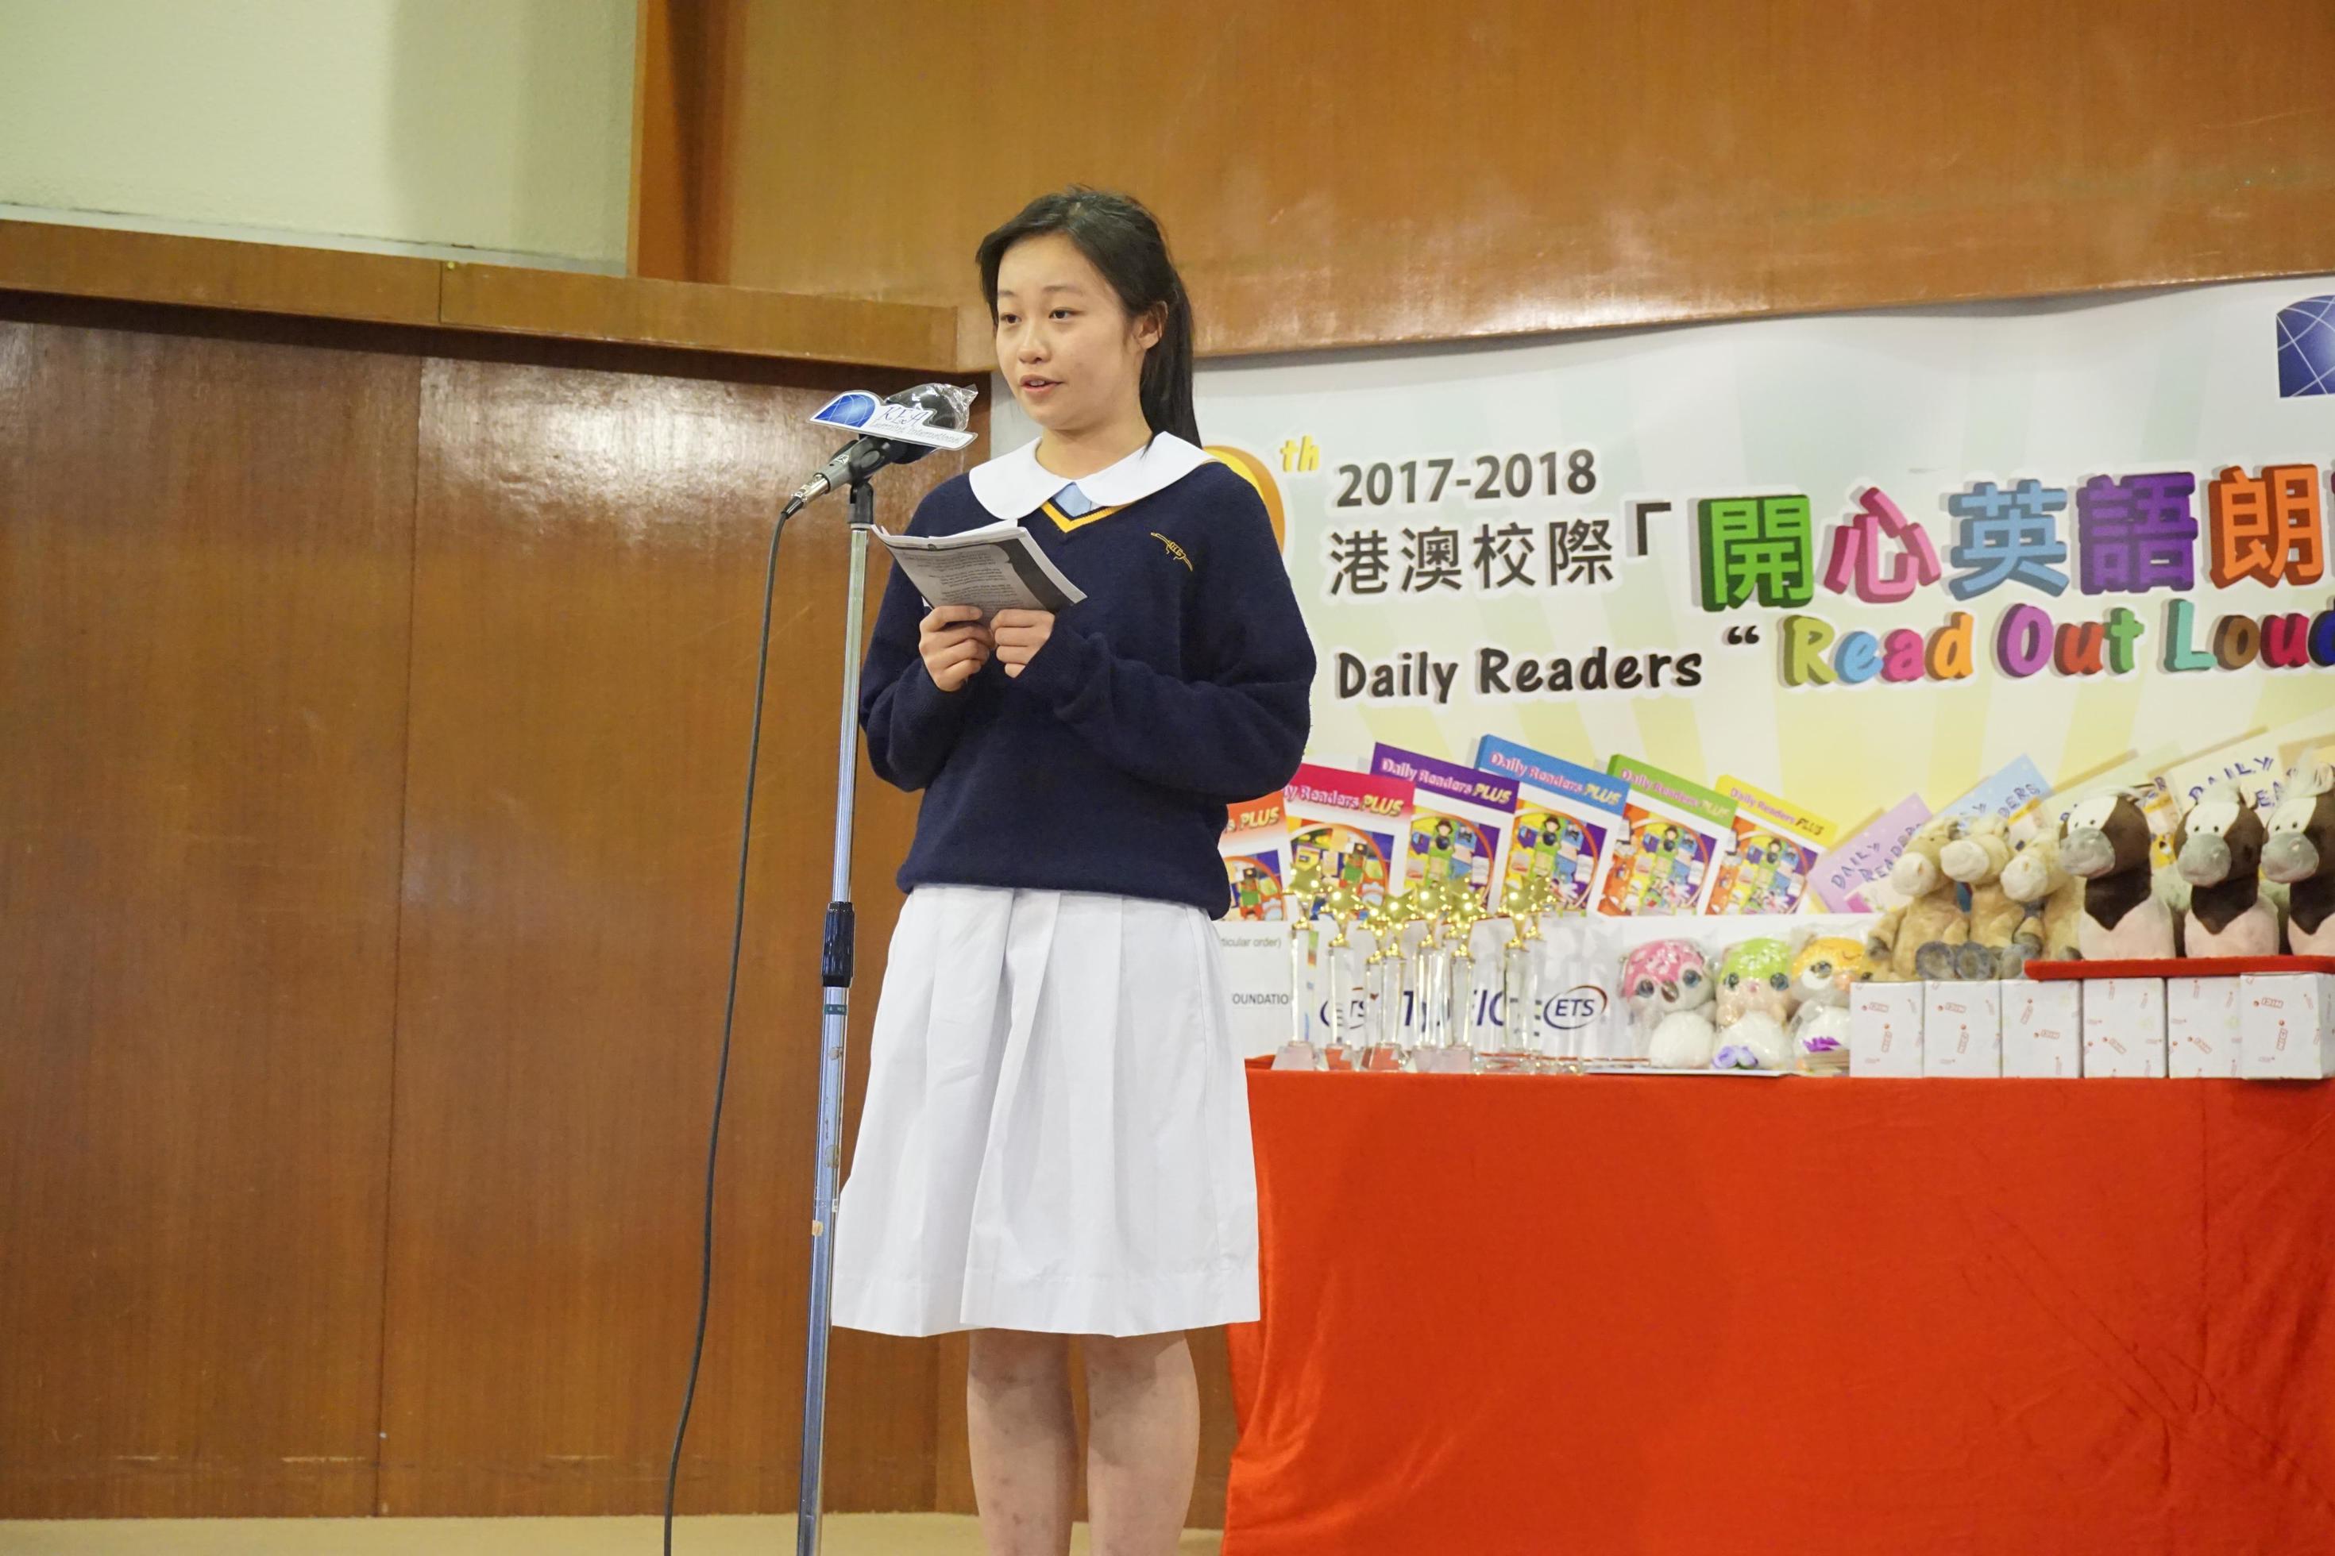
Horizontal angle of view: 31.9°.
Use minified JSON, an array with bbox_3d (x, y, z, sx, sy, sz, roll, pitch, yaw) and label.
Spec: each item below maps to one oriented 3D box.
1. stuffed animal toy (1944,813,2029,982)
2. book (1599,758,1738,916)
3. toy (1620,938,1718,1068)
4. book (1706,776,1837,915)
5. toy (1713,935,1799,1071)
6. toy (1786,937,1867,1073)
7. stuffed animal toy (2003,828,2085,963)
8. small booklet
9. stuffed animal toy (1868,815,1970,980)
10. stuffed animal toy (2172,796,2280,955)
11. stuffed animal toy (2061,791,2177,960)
[{"bbox_3d":[0.985,0.145,4.932,0.108,0.200,0.130,-1,-6,22],"label":"stuffed animal toy"},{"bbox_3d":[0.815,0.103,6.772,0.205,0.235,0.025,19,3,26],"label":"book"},{"bbox_3d":[0.631,0.284,5.130,0.115,0.163,0.115,0,-6,9],"label":"toy"},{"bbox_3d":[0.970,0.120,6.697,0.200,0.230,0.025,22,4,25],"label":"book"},{"bbox_3d":[0.732,0.282,5.084,0.105,0.163,0.115,0,-6,9],"label":"toy"},{"bbox_3d":[0.822,0.280,5.053,0.112,0.168,0.115,1,-6,3],"label":"toy"},{"bbox_3d":[1.056,0.149,4.910,0.108,0.190,0.130,-1,-6,24],"label":"stuffed animal toy"},{"bbox_3d":[-0.173,-0.195,3.820,0.157,0.016,0.185,-4,-27,19],"label":"small booklet"},{"bbox_3d":[0.913,0.146,4.967,0.112,0.200,0.130,-1,-6,24],"label":"stuffed animal toy"},{"bbox_3d":[1.253,0.115,4.819,0.118,0.205,0.135,-3,-7,33],"label":"stuffed animal toy"},{"bbox_3d":[1.139,0.119,4.872,0.118,0.205,0.135,-2,-7,32],"label":"stuffed animal toy"}]

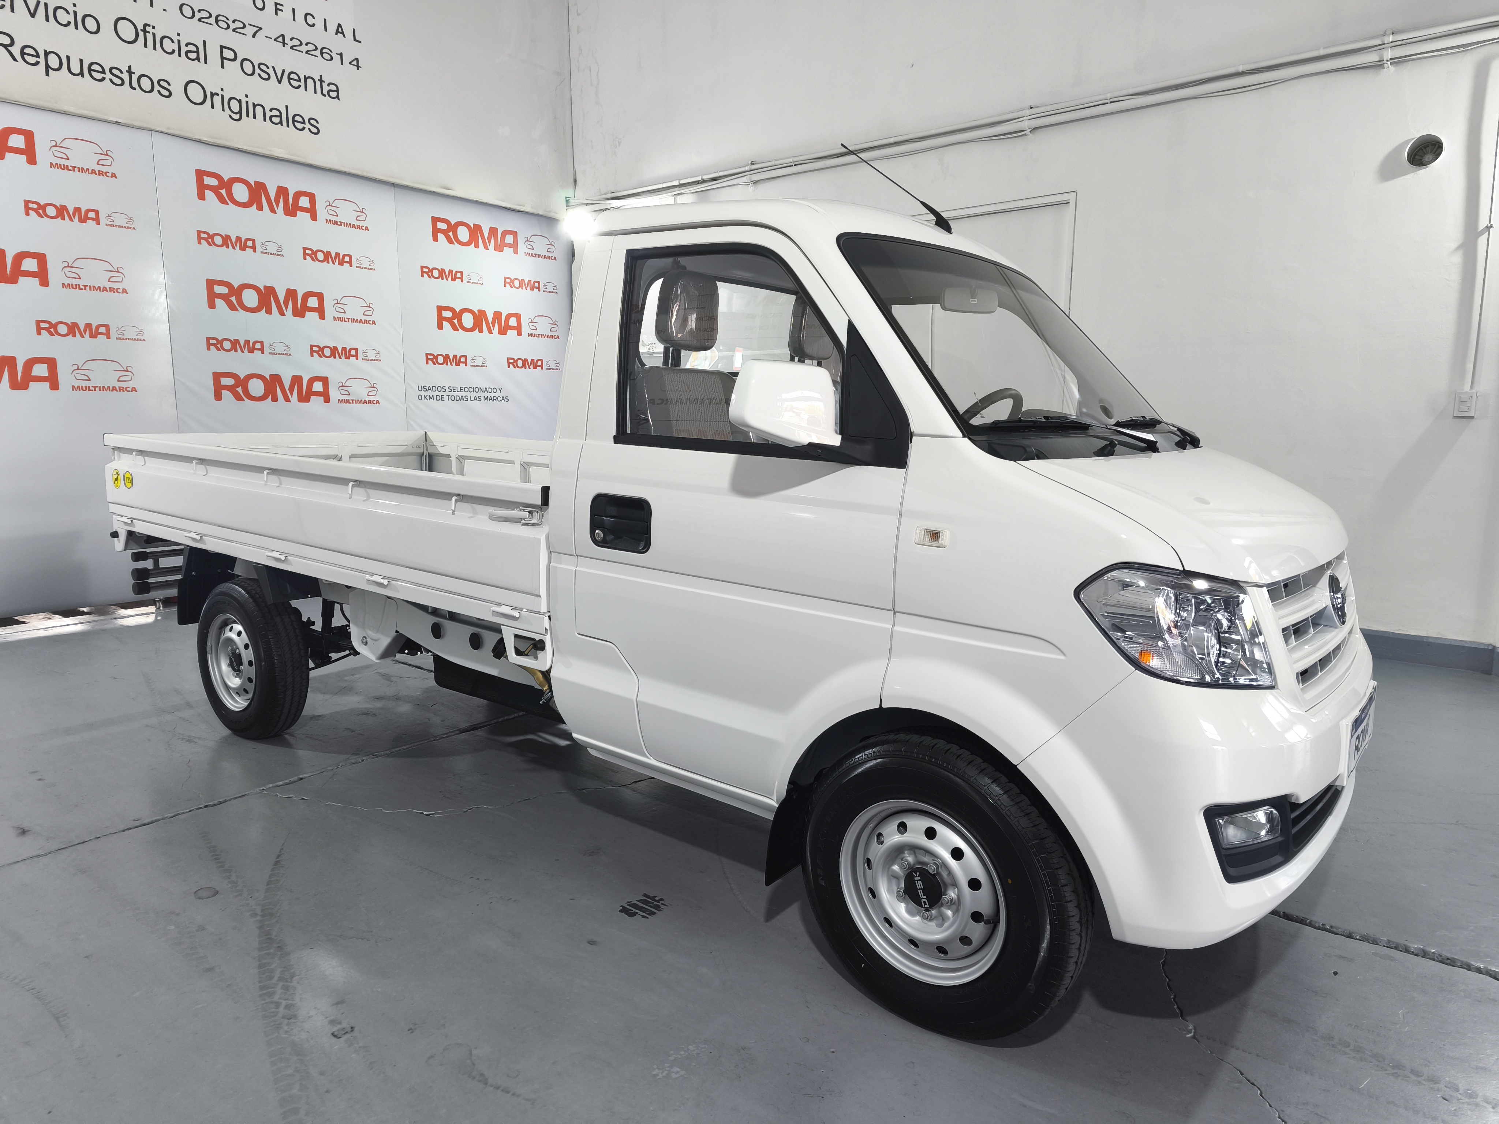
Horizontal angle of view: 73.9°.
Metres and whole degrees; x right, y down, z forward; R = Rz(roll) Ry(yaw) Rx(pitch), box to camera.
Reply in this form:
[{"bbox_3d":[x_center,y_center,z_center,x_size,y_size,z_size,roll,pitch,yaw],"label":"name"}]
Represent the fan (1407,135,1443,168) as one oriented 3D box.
[{"bbox_3d":[3.442,-2.096,5.075,0.165,0.165,0.100,7,11,39],"label":"fan"}]

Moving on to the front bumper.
[{"bbox_3d":[1.187,0.383,2.370,0.490,0.570,1.620,7,11,37],"label":"front bumper"}]

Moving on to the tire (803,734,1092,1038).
[{"bbox_3d":[0.399,0.681,2.139,0.620,0.620,0.180,7,11,39],"label":"tire"}]

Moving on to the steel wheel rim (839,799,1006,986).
[{"bbox_3d":[0.393,0.682,2.131,0.390,0.390,0.140,7,11,39],"label":"steel wheel rim"}]

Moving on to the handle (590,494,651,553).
[{"bbox_3d":[-0.321,-0.097,2.458,0.200,0.130,0.050,7,11,37],"label":"handle"}]

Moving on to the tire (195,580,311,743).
[{"bbox_3d":[-1.998,0.387,3.982,0.620,0.620,0.180,7,11,37],"label":"tire"}]

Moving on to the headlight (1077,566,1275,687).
[{"bbox_3d":[0.785,0.124,1.831,0.290,0.240,0.330,7,11,37],"label":"headlight"}]

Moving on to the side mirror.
[{"bbox_3d":[0.071,-0.302,1.897,0.130,0.180,0.230,7,11,37],"label":"side mirror"}]

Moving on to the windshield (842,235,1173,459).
[{"bbox_3d":[0.757,-0.537,2.580,0.150,0.610,1.400,-39,-17,35],"label":"windshield"}]

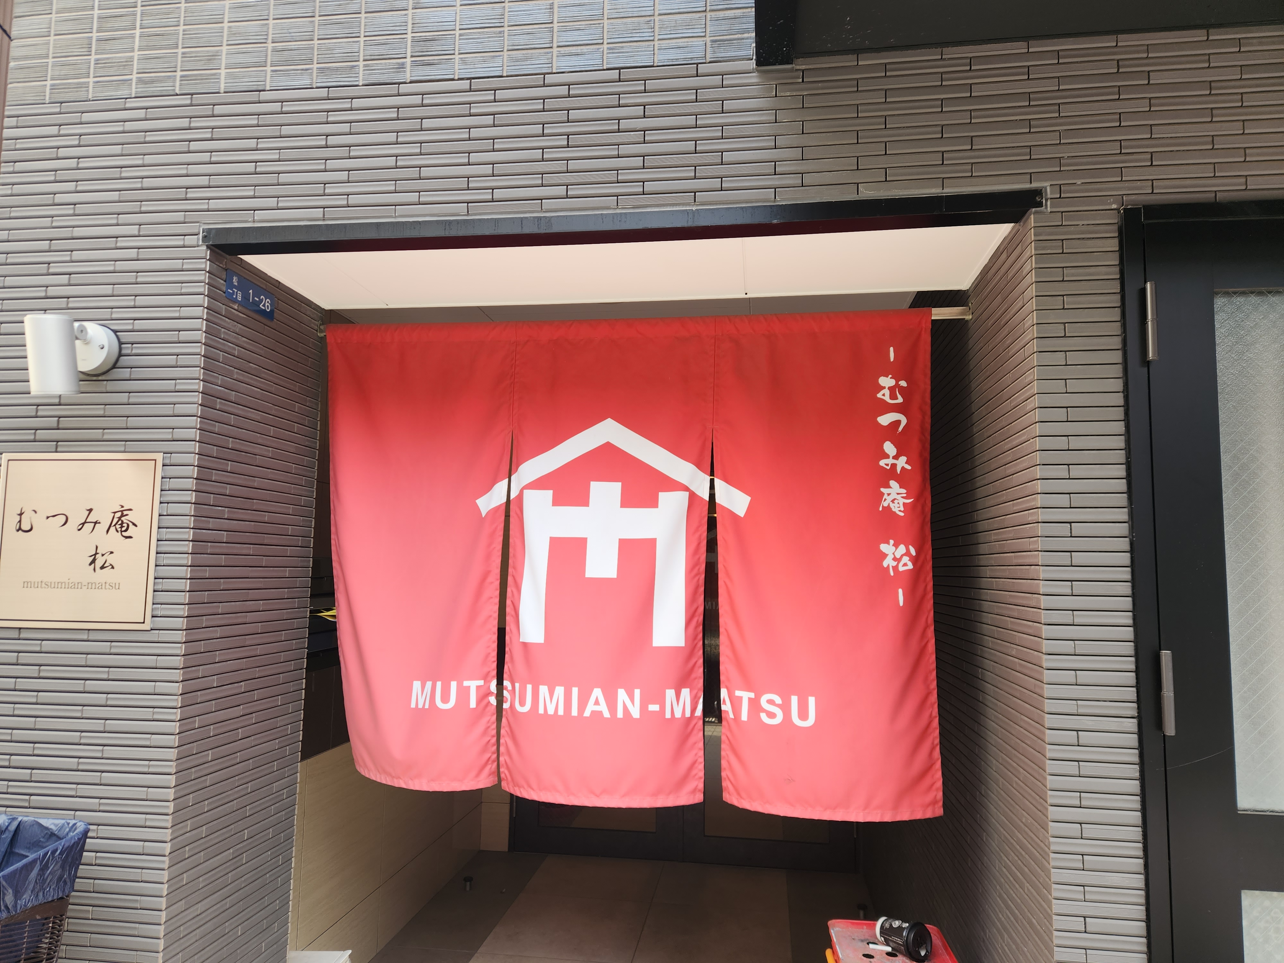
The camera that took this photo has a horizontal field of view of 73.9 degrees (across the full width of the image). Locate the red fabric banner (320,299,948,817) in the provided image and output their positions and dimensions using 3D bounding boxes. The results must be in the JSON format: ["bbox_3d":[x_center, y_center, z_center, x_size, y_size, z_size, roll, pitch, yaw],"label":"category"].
[{"bbox_3d":[-0.087,0.151,1.953,1.490,1.120,0.180,0,-6,8],"label":"red fabric banner"}]

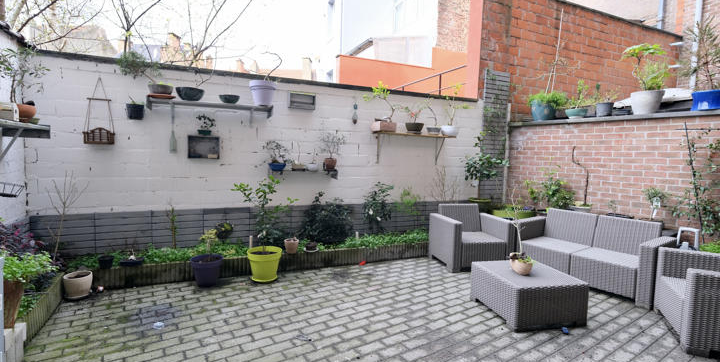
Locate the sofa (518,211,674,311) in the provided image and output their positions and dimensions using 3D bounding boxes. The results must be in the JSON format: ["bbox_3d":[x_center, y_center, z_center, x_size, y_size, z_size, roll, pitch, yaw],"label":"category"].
[{"bbox_3d":[2.581,0.789,3.890,0.670,0.740,1.395,-1,4,-35],"label":"sofa"}]

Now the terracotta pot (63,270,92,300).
[{"bbox_3d":[-2.551,0.944,3.071,0.210,0.205,0.210,0,4,-22],"label":"terracotta pot"}]

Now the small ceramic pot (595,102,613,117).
[{"bbox_3d":[3.231,-0.934,4.488,0.195,0.185,0.195,-2,5,-40],"label":"small ceramic pot"}]

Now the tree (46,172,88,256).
[{"bbox_3d":[-2.752,0.325,3.199,0.260,0.790,0.250,0,4,-23],"label":"tree"}]

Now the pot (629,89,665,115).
[{"bbox_3d":[3.575,-0.967,4.219,0.310,0.285,0.310,-1,4,-39],"label":"pot"}]

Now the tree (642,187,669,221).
[{"bbox_3d":[3.284,0.250,3.772,0.220,0.350,0.230,-2,5,-40],"label":"tree"}]

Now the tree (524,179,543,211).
[{"bbox_3d":[2.385,0.199,4.673,0.240,0.430,0.220,0,4,-23],"label":"tree"}]

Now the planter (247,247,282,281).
[{"bbox_3d":[-1.023,0.895,3.665,0.364,0.294,0.364,0,4,-23],"label":"planter"}]

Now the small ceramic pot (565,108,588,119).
[{"bbox_3d":[3.074,-0.953,4.817,0.265,0.145,0.265,-1,4,-39],"label":"small ceramic pot"}]

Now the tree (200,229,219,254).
[{"bbox_3d":[-1.528,0.619,3.434,0.190,0.280,0.180,0,4,-23],"label":"tree"}]

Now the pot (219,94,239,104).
[{"bbox_3d":[-1.448,-0.908,3.777,0.220,0.105,0.200,0,4,-23],"label":"pot"}]

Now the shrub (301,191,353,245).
[{"bbox_3d":[-0.414,0.464,4.204,0.630,0.680,0.500,0,4,-23],"label":"shrub"}]

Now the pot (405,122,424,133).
[{"bbox_3d":[0.765,-0.732,4.719,0.260,0.150,0.220,0,4,-23],"label":"pot"}]

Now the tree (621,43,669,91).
[{"bbox_3d":[3.555,-1.412,4.249,0.390,0.540,0.430,-1,4,-39],"label":"tree"}]

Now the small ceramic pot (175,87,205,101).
[{"bbox_3d":[-1.808,-0.922,3.624,0.285,0.145,0.240,0,4,-23],"label":"small ceramic pot"}]

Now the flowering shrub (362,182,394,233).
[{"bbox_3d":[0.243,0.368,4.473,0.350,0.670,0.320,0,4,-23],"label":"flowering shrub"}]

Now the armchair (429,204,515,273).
[{"bbox_3d":[1.407,0.695,4.342,0.829,0.724,0.645,0,4,-15],"label":"armchair"}]

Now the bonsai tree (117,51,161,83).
[{"bbox_3d":[-2.215,-1.136,3.404,0.370,0.315,0.310,0,4,-23],"label":"bonsai tree"}]

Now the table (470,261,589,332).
[{"bbox_3d":[1.440,0.968,2.963,0.645,0.356,0.647,1,4,-13],"label":"table"}]

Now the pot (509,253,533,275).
[{"bbox_3d":[1.432,0.743,3.029,0.165,0.145,0.215,0,4,-15],"label":"pot"}]

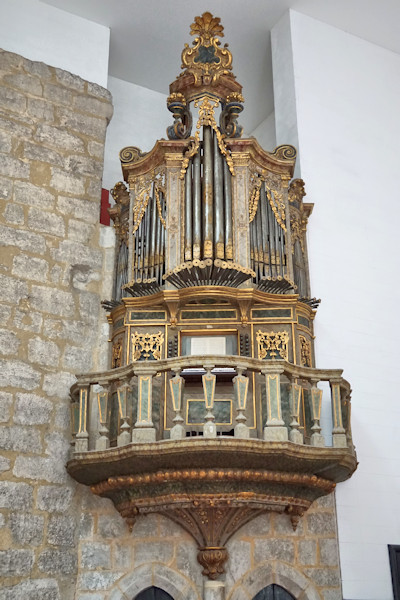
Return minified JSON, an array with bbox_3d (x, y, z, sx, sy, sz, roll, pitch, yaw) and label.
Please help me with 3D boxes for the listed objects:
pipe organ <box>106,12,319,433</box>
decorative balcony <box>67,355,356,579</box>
[{"bbox_3d":[0.145,-1.223,9.717,2.759,6.731,1.387,-1,-23,2],"label":"pipe organ"},{"bbox_3d":[0.137,1.872,7.879,3.468,2.190,1.606,-1,-23,2],"label":"decorative balcony"}]

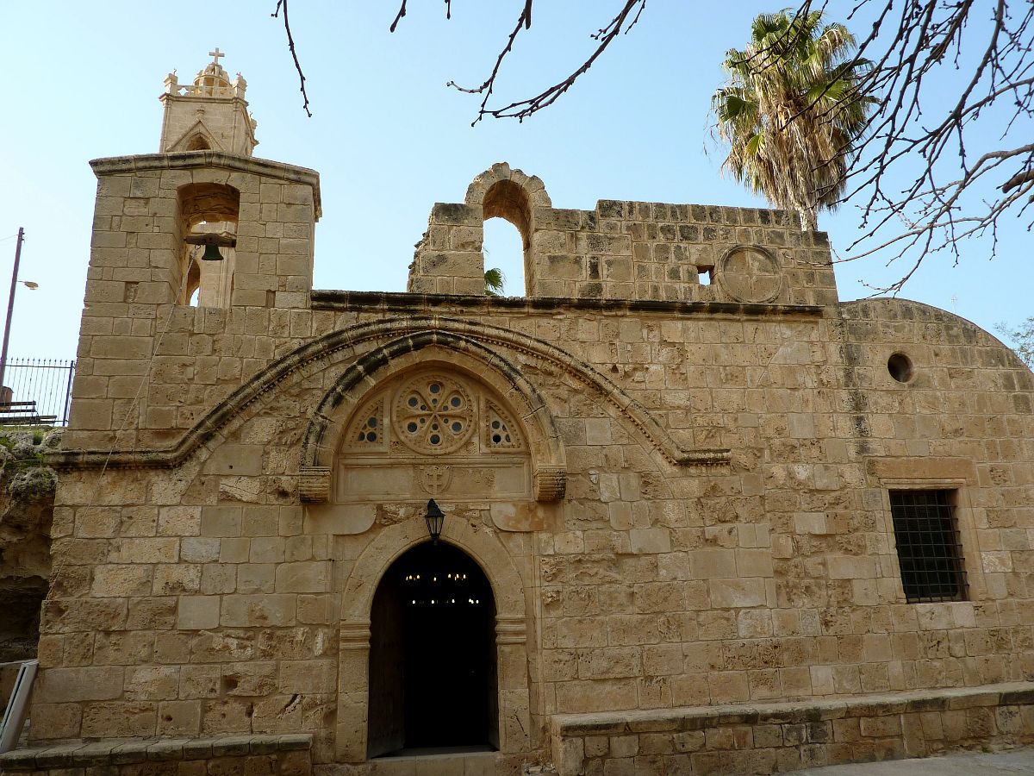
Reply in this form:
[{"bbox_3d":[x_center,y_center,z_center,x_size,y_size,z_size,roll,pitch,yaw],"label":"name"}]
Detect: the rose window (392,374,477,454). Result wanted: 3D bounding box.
[{"bbox_3d":[-0.898,0.273,8.090,0.907,0.900,0.140,1,-16,-9],"label":"rose window"}]

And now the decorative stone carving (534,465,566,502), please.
[{"bbox_3d":[0.342,0.951,7.440,0.278,0.355,0.280,1,-14,-10],"label":"decorative stone carving"}]

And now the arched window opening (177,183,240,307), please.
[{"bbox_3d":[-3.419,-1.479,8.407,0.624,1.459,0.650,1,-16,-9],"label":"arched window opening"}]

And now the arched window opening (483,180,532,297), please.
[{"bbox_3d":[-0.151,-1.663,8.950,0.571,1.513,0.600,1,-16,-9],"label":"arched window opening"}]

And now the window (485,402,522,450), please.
[{"bbox_3d":[-0.167,0.407,8.189,0.416,0.534,0.140,1,-16,-9],"label":"window"}]

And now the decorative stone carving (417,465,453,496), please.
[{"bbox_3d":[-0.860,0.975,7.889,0.363,0.316,0.080,1,-16,-9],"label":"decorative stone carving"}]

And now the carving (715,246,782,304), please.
[{"bbox_3d":[2.652,-1.291,8.497,0.745,0.715,0.100,1,-14,-10],"label":"carving"}]

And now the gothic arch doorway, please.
[{"bbox_3d":[-0.801,2.435,7.149,1.197,1.926,0.300,1,-14,-10],"label":"gothic arch doorway"}]

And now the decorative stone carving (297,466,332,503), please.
[{"bbox_3d":[-2.034,0.978,7.503,0.316,0.326,0.260,1,-16,-9],"label":"decorative stone carving"}]

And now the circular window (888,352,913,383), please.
[{"bbox_3d":[4.369,-0.208,8.674,0.315,0.360,0.250,1,-14,-10],"label":"circular window"}]

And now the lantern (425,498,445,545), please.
[{"bbox_3d":[-0.782,1.273,7.112,0.200,0.433,0.260,1,-14,-10],"label":"lantern"}]

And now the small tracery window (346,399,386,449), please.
[{"bbox_3d":[-1.613,0.386,7.966,0.413,0.537,0.140,1,-16,-9],"label":"small tracery window"}]

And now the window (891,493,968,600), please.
[{"bbox_3d":[4.471,1.723,8.194,0.809,1.198,0.200,1,-14,-10],"label":"window"}]

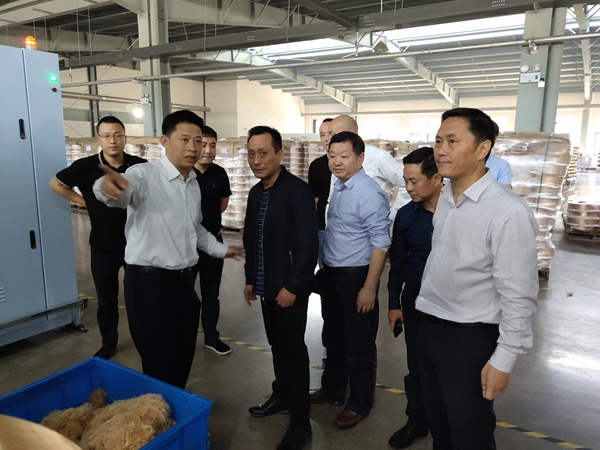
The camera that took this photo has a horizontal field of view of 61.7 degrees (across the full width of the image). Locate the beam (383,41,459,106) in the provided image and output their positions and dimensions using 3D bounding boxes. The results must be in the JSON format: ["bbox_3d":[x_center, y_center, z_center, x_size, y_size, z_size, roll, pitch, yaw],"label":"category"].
[{"bbox_3d":[7.321,-8.590,28.816,0.270,0.750,13.100,6,5,31],"label":"beam"}]

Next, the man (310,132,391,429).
[{"bbox_3d":[0.280,0.317,2.896,0.380,1.670,0.530,-7,12,-36],"label":"man"}]

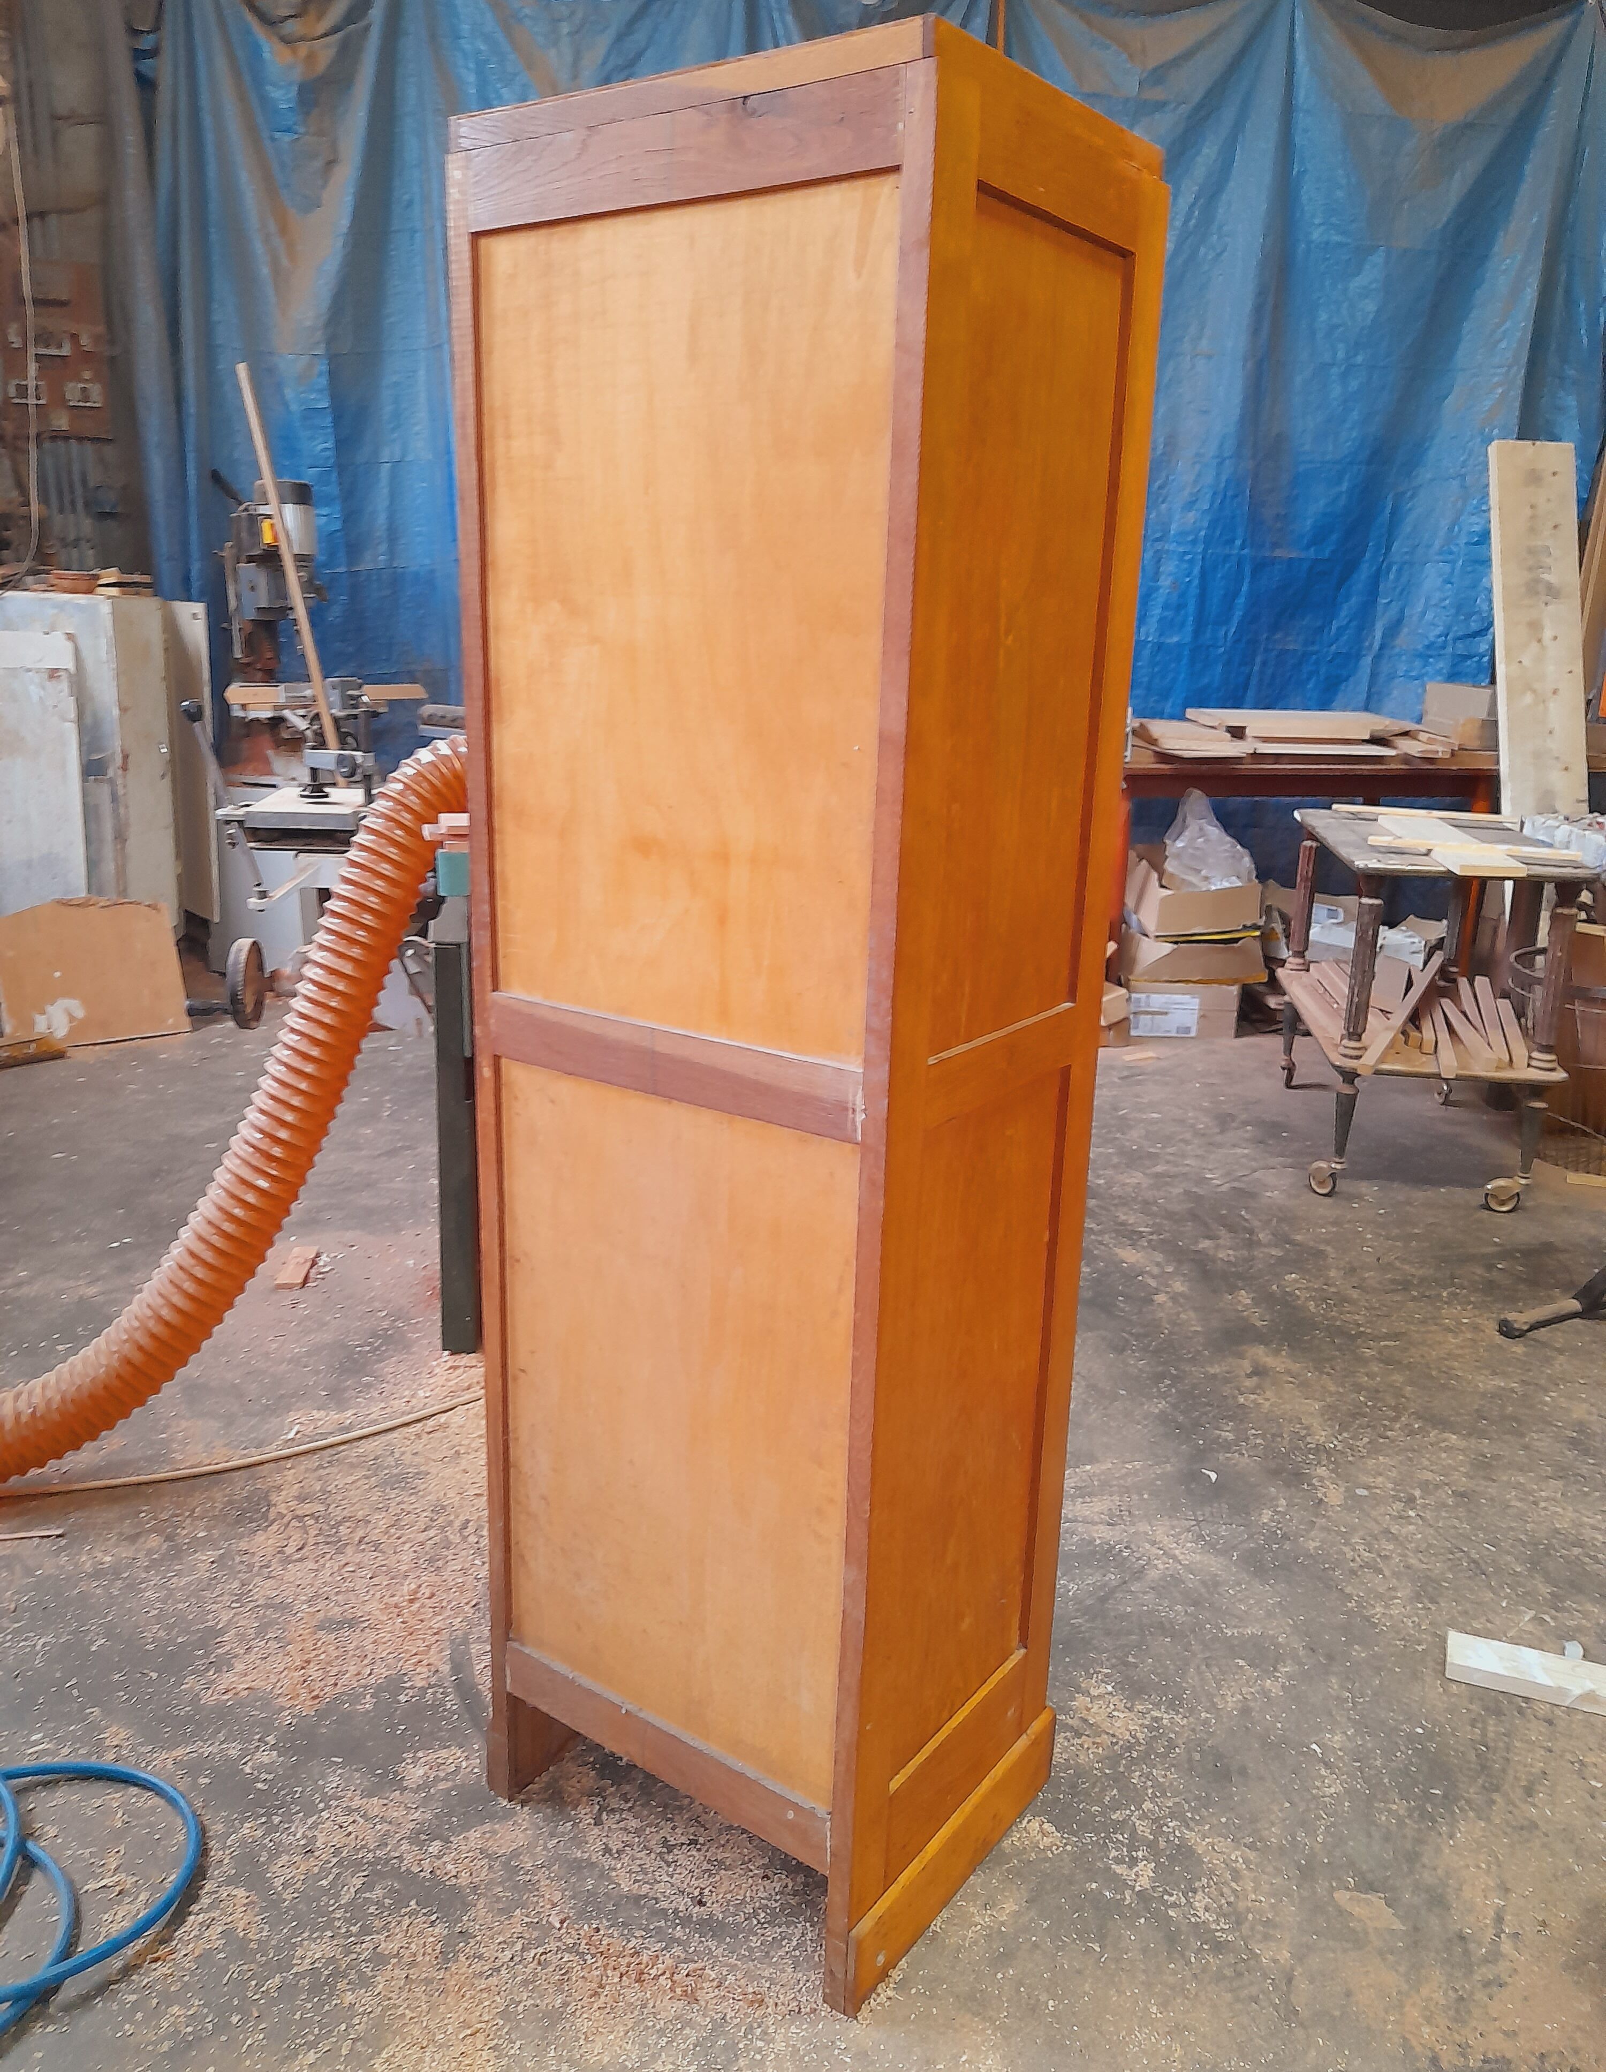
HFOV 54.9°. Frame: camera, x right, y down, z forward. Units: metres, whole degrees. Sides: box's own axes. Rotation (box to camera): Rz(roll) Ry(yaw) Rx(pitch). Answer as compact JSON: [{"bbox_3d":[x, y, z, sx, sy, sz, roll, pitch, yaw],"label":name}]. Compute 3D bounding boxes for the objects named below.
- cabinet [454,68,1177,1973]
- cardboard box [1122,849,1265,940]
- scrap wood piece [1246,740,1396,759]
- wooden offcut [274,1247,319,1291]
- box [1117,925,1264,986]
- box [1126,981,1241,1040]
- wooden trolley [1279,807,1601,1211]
[{"bbox_3d":[-0.012,0.050,1.677,0.547,1.829,0.439,13,19,34],"label":"cabinet"},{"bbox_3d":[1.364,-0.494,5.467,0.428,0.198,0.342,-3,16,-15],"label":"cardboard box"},{"bbox_3d":[1.854,-1.035,5.593,0.513,0.018,0.216,1,16,-2],"label":"scrap wood piece"},{"bbox_3d":[-1.087,0.496,3.329,0.055,0.014,0.186,0,16,-7],"label":"wooden offcut"},{"bbox_3d":[1.354,-0.303,5.445,0.482,0.158,0.288,0,16,-6],"label":"box"},{"bbox_3d":[1.308,-0.132,5.482,0.374,0.194,0.324,1,16,-3],"label":"box"},{"bbox_3d":[1.647,-0.110,4.231,0.540,0.850,1.089,4,16,8],"label":"wooden trolley"}]

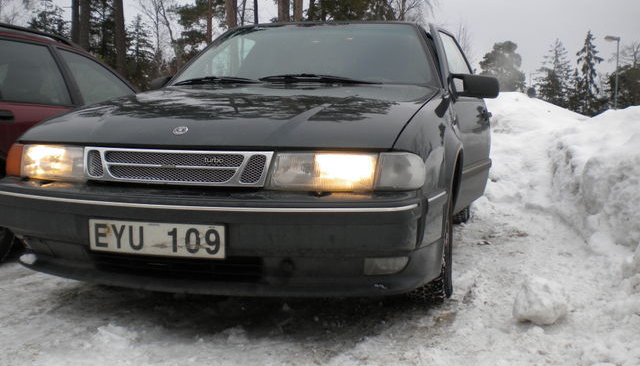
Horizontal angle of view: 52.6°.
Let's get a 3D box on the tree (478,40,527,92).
[{"bbox_3d":[20.266,-9.990,72.404,5.400,11.540,5.200,0,4,0],"label":"tree"}]

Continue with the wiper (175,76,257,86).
[{"bbox_3d":[-0.560,-0.531,3.440,0.612,0.060,0.090,3,5,34],"label":"wiper"}]

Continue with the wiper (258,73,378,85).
[{"bbox_3d":[0.004,-0.513,3.235,0.613,0.060,0.090,1,4,6],"label":"wiper"}]

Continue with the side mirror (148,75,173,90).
[{"bbox_3d":[-0.929,-0.580,3.924,0.240,0.125,0.130,2,4,15],"label":"side mirror"}]

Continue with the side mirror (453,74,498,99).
[{"bbox_3d":[0.813,-0.507,3.394,0.250,0.125,0.130,2,4,23],"label":"side mirror"}]

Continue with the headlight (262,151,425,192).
[{"bbox_3d":[0.100,-0.041,2.112,0.480,0.140,0.190,1,4,12],"label":"headlight"}]

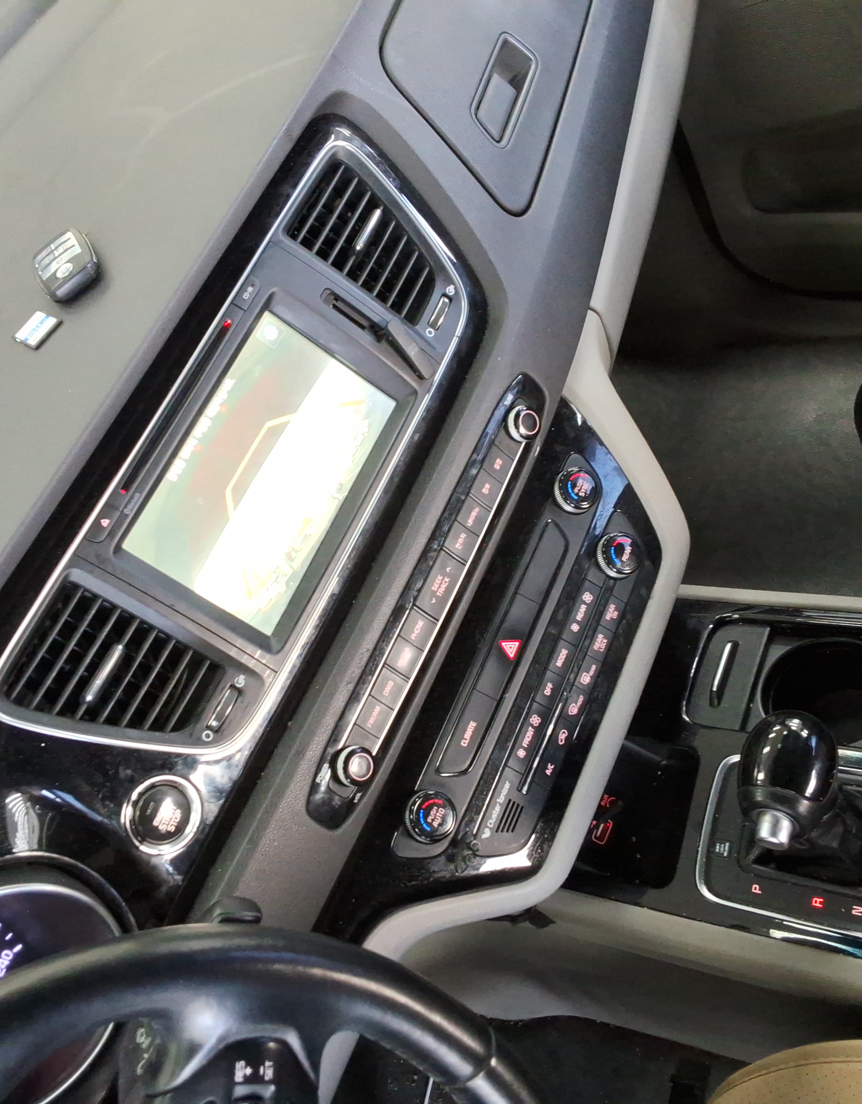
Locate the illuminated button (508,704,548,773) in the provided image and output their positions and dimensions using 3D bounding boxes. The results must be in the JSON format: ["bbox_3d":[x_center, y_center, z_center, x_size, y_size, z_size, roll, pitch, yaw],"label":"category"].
[{"bbox_3d":[0.067,0.129,0.822,0.051,0.013,0.006,-64,11,-22],"label":"illuminated button"}]

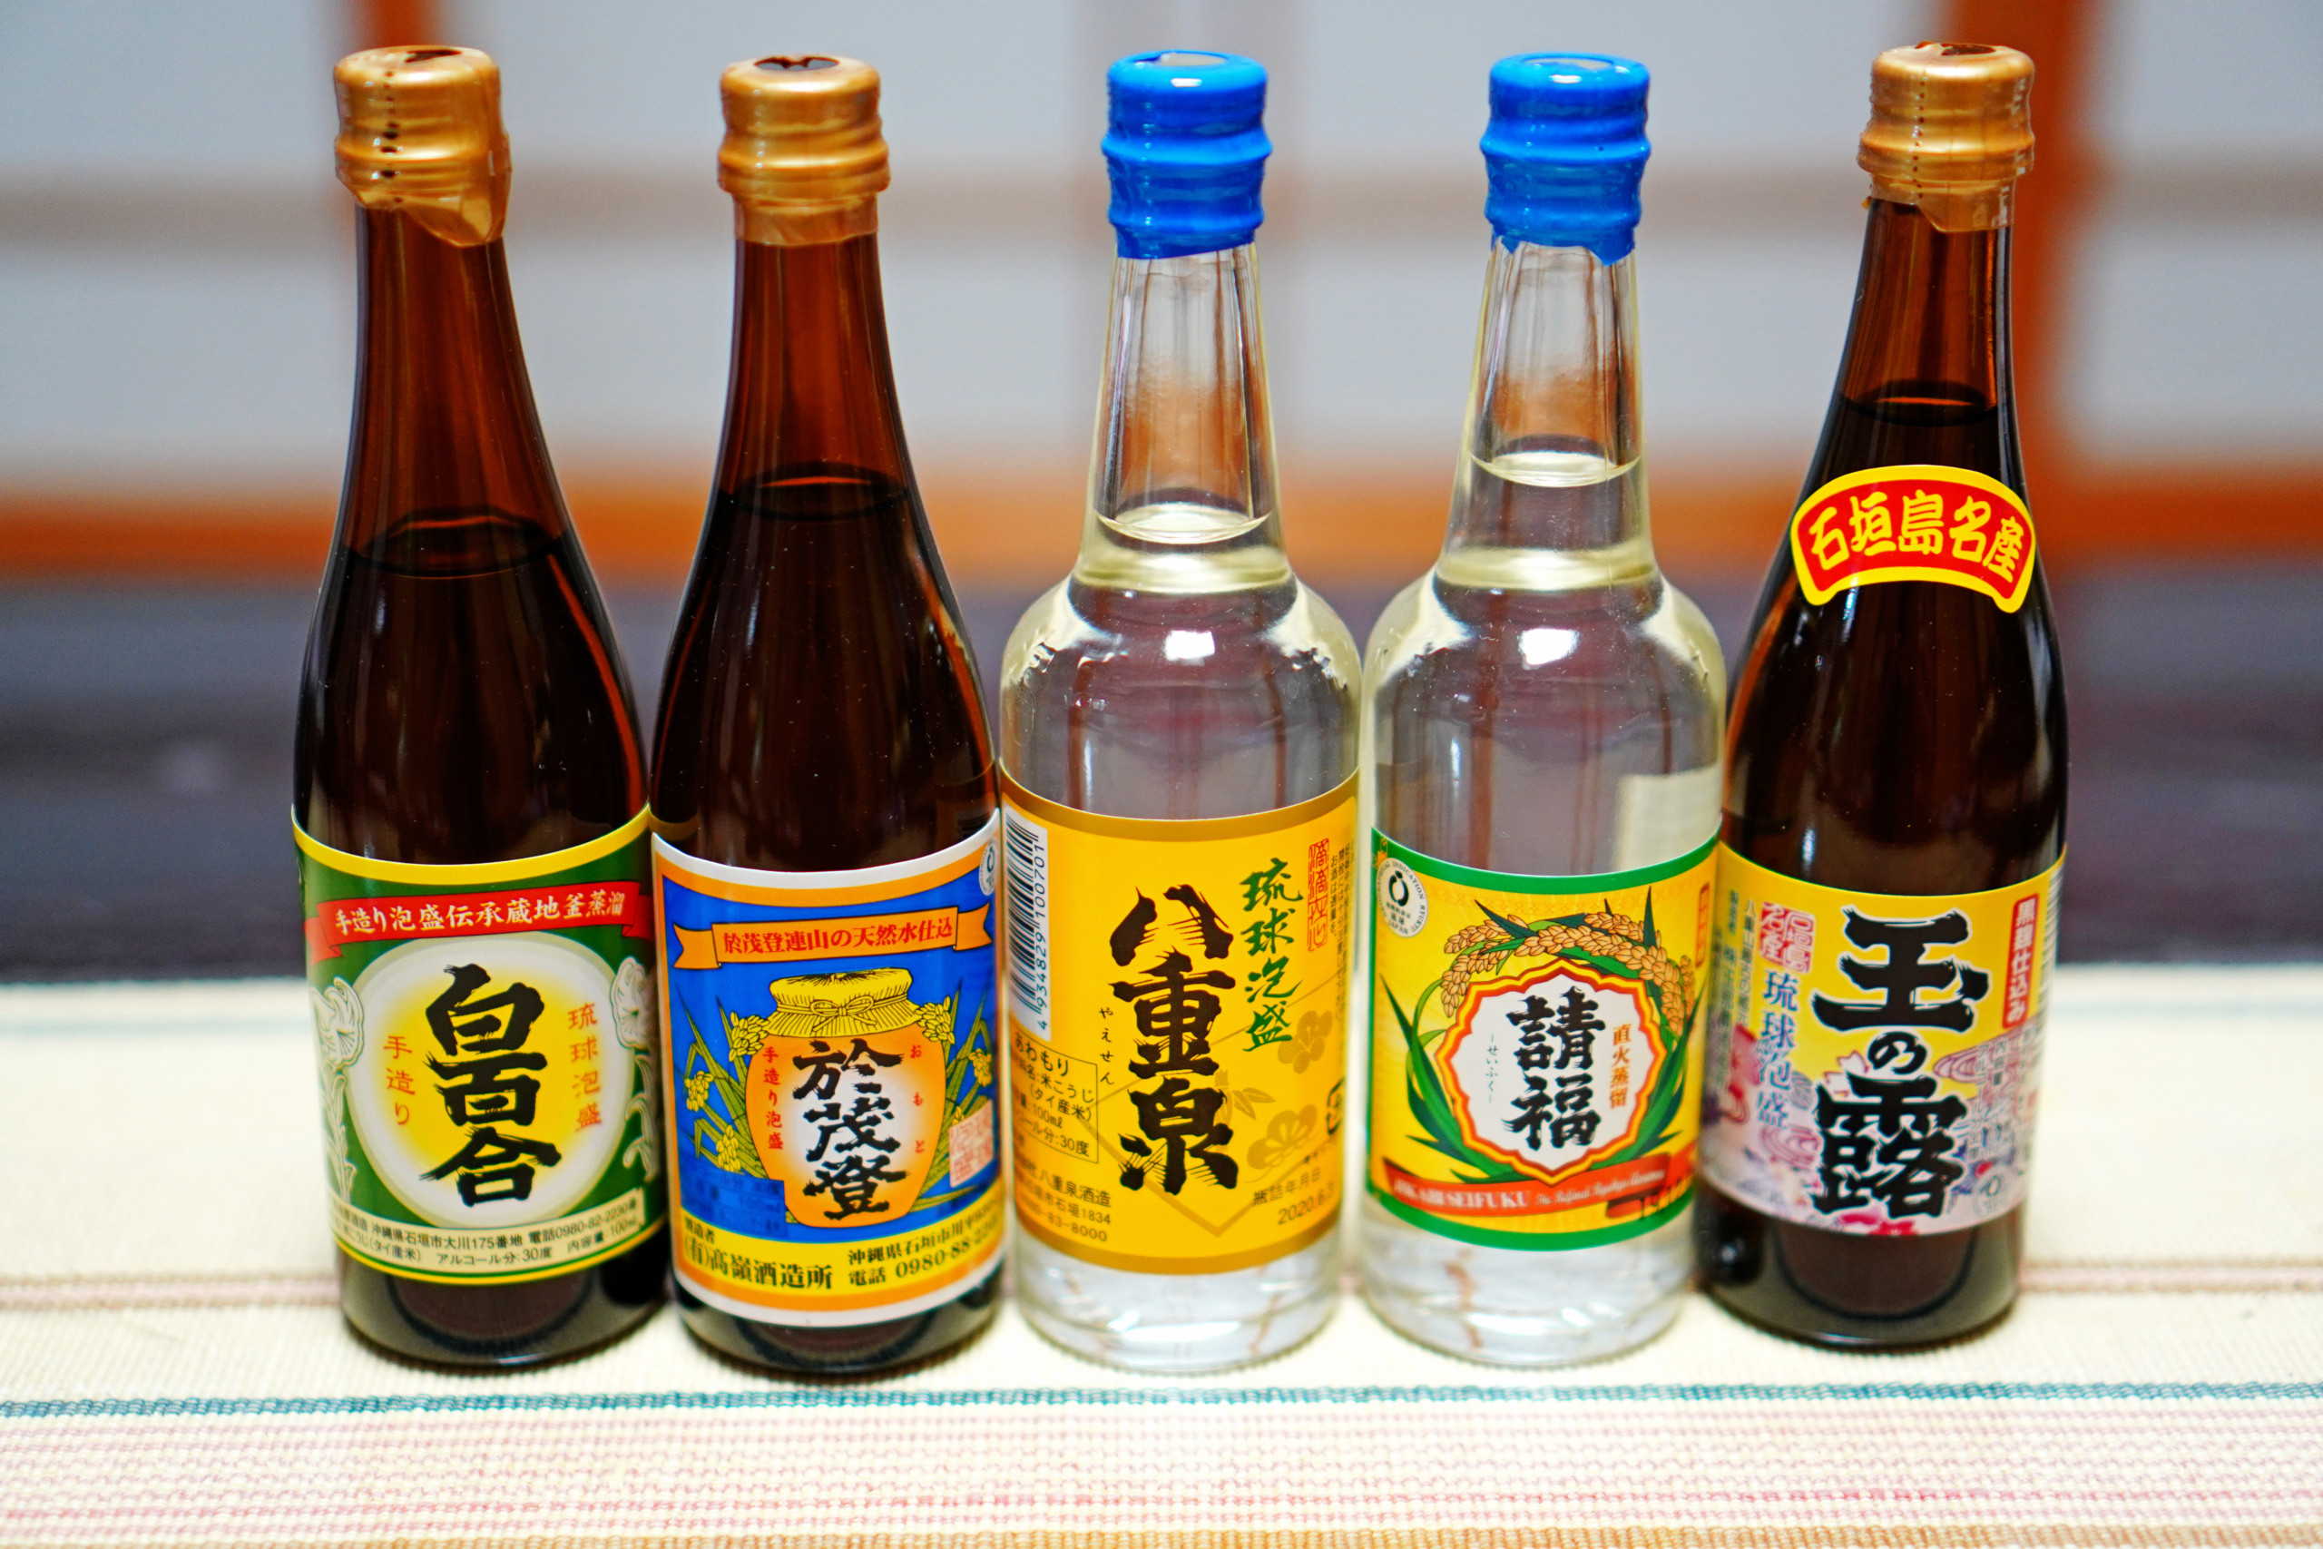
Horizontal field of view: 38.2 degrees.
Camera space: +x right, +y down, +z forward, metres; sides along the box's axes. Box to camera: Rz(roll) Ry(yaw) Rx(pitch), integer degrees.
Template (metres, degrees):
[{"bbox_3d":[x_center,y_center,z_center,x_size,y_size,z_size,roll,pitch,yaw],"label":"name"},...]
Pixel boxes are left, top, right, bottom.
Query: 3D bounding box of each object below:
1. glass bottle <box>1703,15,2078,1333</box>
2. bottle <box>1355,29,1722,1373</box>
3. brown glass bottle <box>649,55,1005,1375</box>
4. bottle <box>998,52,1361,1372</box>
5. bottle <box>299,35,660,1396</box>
[{"bbox_3d":[0.096,-0.009,0.433,0.044,0.165,0.044,5,20,12],"label":"glass bottle"},{"bbox_3d":[0.049,-0.008,0.429,0.046,0.165,0.046,2,20,6],"label":"bottle"},{"bbox_3d":[-0.043,-0.007,0.426,0.045,0.165,0.045,-2,20,-6],"label":"brown glass bottle"},{"bbox_3d":[0.003,-0.007,0.428,0.046,0.165,0.046,0,20,0],"label":"bottle"},{"bbox_3d":[-0.089,-0.008,0.429,0.045,0.165,0.045,-4,20,-12],"label":"bottle"}]

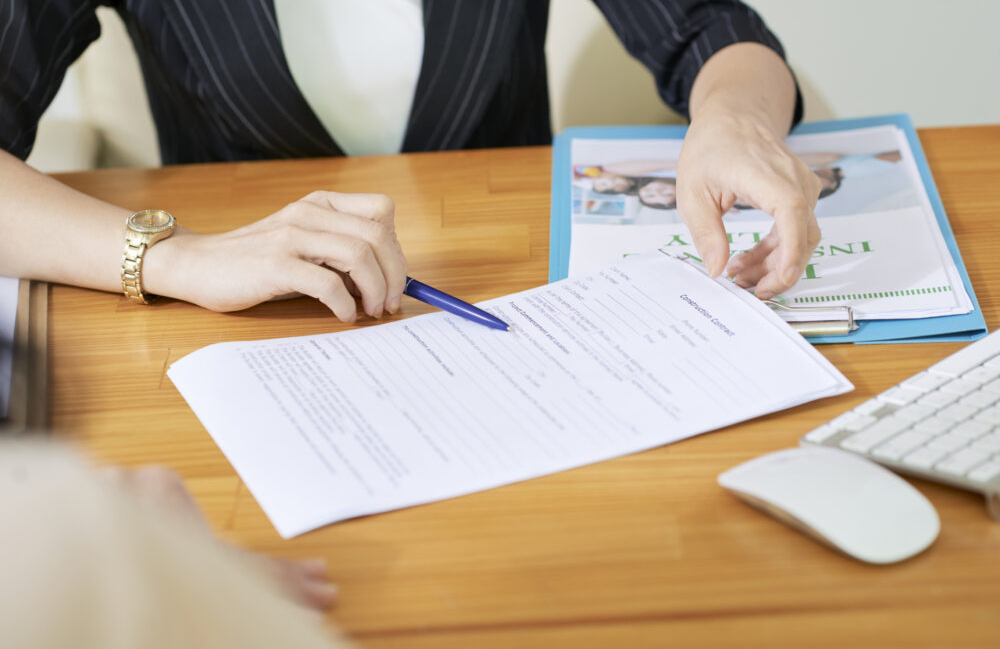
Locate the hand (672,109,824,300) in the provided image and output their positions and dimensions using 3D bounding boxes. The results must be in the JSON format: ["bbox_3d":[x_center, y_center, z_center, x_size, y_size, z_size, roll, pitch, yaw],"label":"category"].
[{"bbox_3d":[0.138,-0.069,1.310,0.079,0.075,0.120,-5,24,-2],"label":"hand"}]

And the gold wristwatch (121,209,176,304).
[{"bbox_3d":[-0.199,-0.040,1.361,0.028,0.044,0.052,10,27,29],"label":"gold wristwatch"}]

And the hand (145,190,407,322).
[{"bbox_3d":[-0.128,-0.044,1.338,0.141,0.060,0.068,4,25,17],"label":"hand"}]

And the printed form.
[{"bbox_3d":[-0.001,0.026,1.219,0.297,0.012,0.210,-13,25,-19],"label":"printed form"}]

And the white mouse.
[{"bbox_3d":[0.147,0.076,1.068,0.058,0.022,0.114,-21,29,-33],"label":"white mouse"}]

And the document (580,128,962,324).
[{"bbox_3d":[0.147,-0.063,1.398,0.210,0.008,0.297,-3,24,3],"label":"document"}]

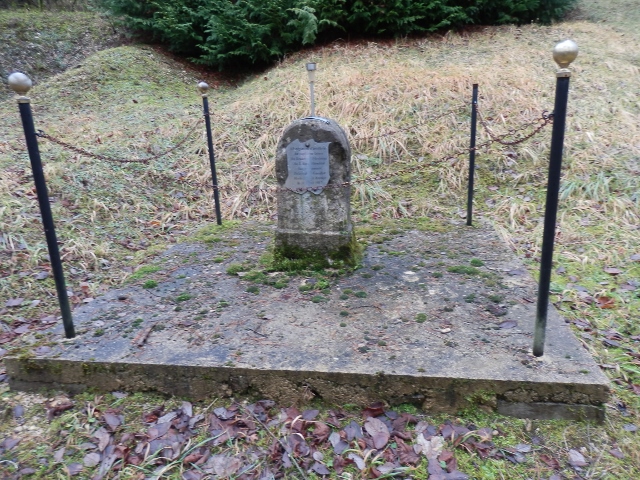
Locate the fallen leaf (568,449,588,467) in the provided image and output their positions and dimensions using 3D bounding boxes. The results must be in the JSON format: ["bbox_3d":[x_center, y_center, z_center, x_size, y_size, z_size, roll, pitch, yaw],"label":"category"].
[{"bbox_3d":[0.898,0.757,1.609,0.062,0.020,0.078,-9,22,-10],"label":"fallen leaf"}]

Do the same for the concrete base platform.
[{"bbox_3d":[0.002,0.267,3.114,2.611,0.174,2.410,0,18,9],"label":"concrete base platform"}]

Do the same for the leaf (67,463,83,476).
[{"bbox_3d":[-0.908,0.842,1.708,0.051,0.015,0.064,-16,22,-35],"label":"leaf"}]

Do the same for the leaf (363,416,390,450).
[{"bbox_3d":[0.224,0.748,1.812,0.100,0.020,0.152,-8,18,-14],"label":"leaf"}]

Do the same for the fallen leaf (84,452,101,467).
[{"bbox_3d":[-0.883,0.845,1.793,0.055,0.020,0.082,-13,19,-33],"label":"fallen leaf"}]

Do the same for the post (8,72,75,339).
[{"bbox_3d":[-1.258,-0.116,2.127,0.083,1.233,0.083,0,15,9],"label":"post"}]

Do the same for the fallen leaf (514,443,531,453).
[{"bbox_3d":[0.728,0.747,1.661,0.058,0.015,0.050,7,20,26],"label":"fallen leaf"}]

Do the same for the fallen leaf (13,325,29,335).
[{"bbox_3d":[-1.600,0.481,2.474,0.080,0.020,0.070,-15,21,-34],"label":"fallen leaf"}]

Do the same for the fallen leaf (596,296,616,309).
[{"bbox_3d":[1.659,0.348,2.669,0.085,0.040,0.128,7,18,31],"label":"fallen leaf"}]

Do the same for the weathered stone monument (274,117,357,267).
[{"bbox_3d":[-0.047,-0.367,3.358,0.579,1.025,0.267,1,16,14],"label":"weathered stone monument"}]

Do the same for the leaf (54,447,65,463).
[{"bbox_3d":[-1.007,0.824,1.787,0.039,0.012,0.063,-5,18,-5],"label":"leaf"}]

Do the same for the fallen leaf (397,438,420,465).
[{"bbox_3d":[0.321,0.776,1.705,0.071,0.020,0.114,-9,19,-19],"label":"fallen leaf"}]

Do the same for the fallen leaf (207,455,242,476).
[{"bbox_3d":[-0.348,0.816,1.691,0.123,0.020,0.086,0,18,10],"label":"fallen leaf"}]

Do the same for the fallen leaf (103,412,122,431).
[{"bbox_3d":[-0.897,0.769,2.006,0.056,0.030,0.110,-14,19,-34],"label":"fallen leaf"}]

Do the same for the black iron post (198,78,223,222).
[{"bbox_3d":[-1.002,-0.779,4.318,0.085,1.315,0.085,0,15,9],"label":"black iron post"}]

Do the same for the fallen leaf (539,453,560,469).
[{"bbox_3d":[0.856,0.803,1.698,0.048,0.030,0.071,-8,17,-20],"label":"fallen leaf"}]

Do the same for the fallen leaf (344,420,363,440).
[{"bbox_3d":[0.129,0.754,1.853,0.059,0.025,0.095,-4,16,-6],"label":"fallen leaf"}]

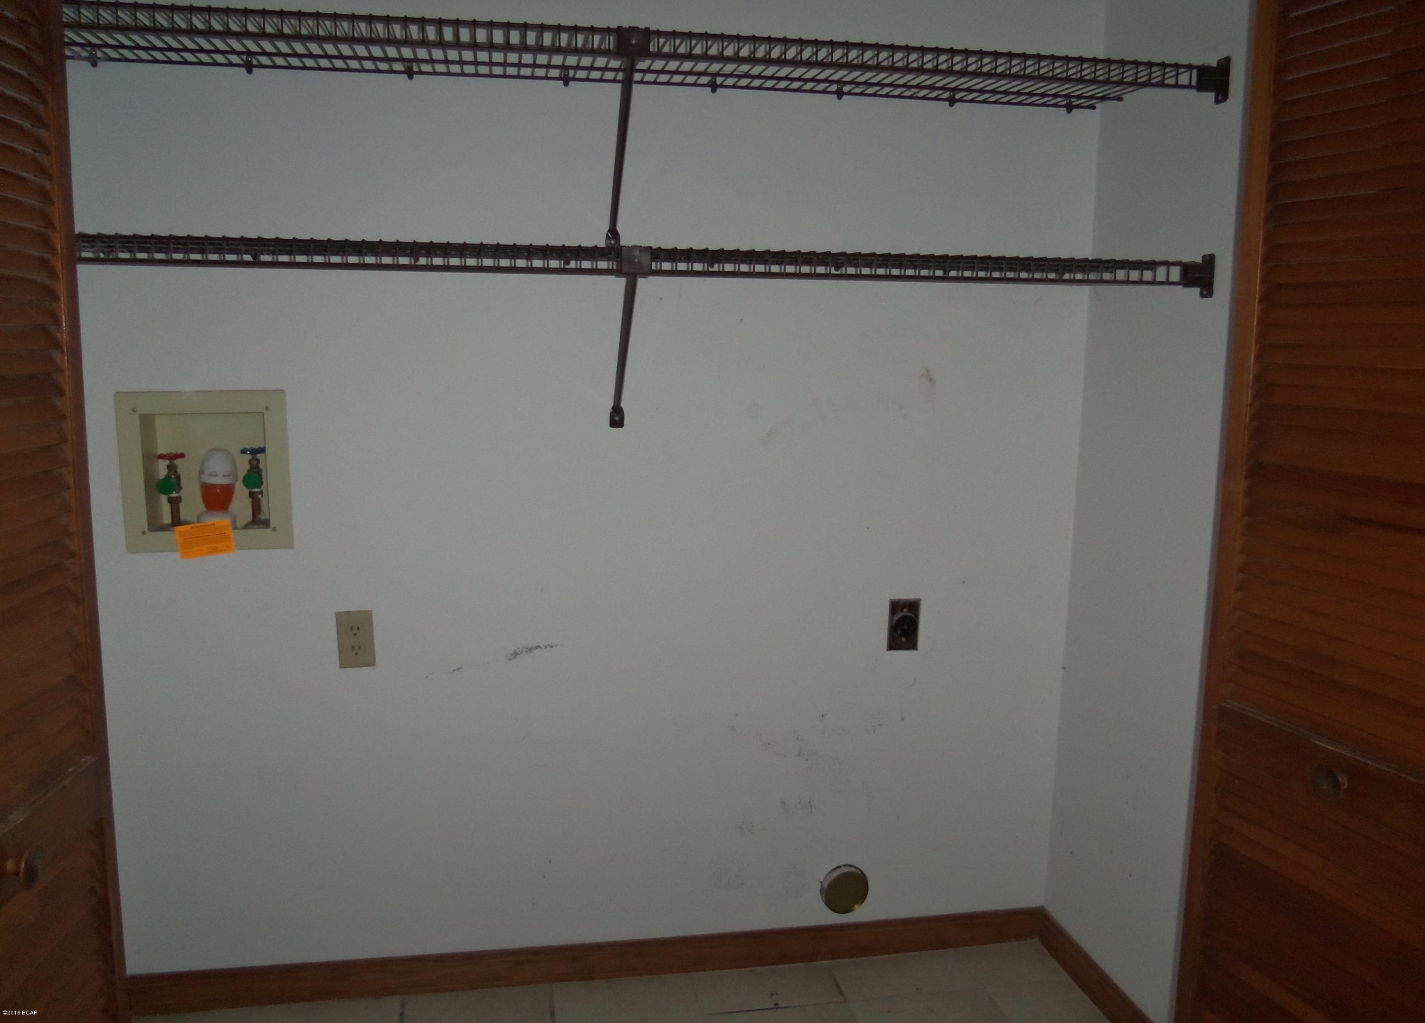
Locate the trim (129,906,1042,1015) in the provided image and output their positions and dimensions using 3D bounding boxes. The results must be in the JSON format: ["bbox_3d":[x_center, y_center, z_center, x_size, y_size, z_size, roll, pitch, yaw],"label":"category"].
[{"bbox_3d":[-0.210,0.964,2.492,1.983,0.078,0.012,-1,9,-10],"label":"trim"}]

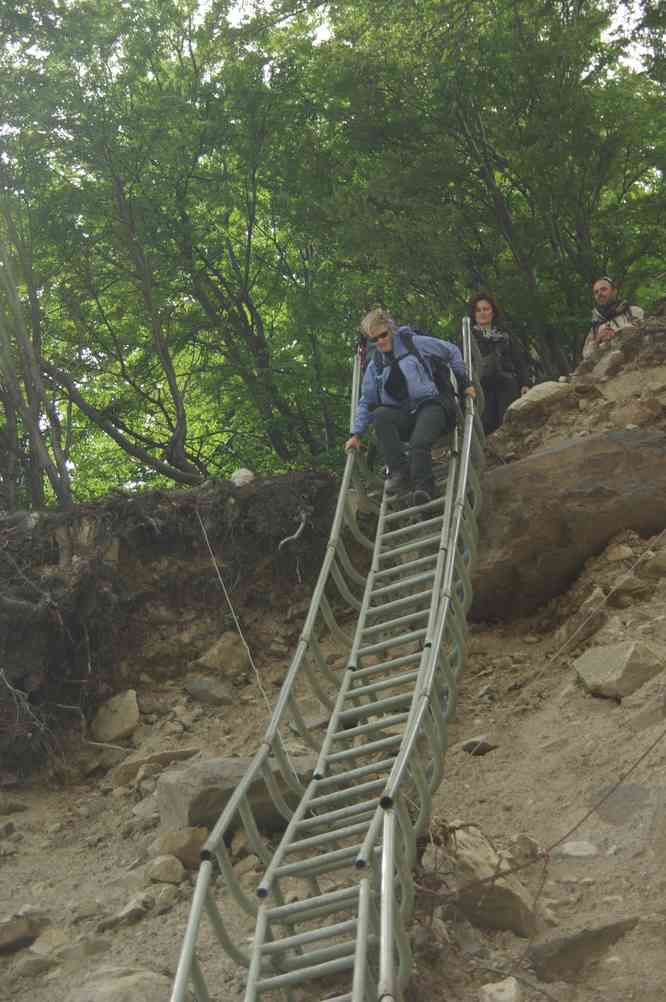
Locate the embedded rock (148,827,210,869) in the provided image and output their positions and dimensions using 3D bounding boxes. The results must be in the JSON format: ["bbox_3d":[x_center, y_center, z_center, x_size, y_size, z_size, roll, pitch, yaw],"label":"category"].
[{"bbox_3d":[-0.670,1.503,11.700,0.270,0.180,0.220,0,-18,0],"label":"embedded rock"}]

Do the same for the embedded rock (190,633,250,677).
[{"bbox_3d":[-0.601,0.820,14.400,0.310,0.220,0.250,0,-18,0],"label":"embedded rock"}]

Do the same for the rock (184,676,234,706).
[{"bbox_3d":[-0.646,0.996,14.100,0.260,0.150,0.220,0,-18,0],"label":"rock"}]

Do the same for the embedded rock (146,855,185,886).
[{"bbox_3d":[-0.718,1.571,11.500,0.170,0.120,0.150,0,-18,0],"label":"embedded rock"}]

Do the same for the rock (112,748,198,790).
[{"bbox_3d":[-0.854,1.279,12.900,0.410,0.170,0.260,0,-18,0],"label":"rock"}]

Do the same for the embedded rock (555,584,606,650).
[{"bbox_3d":[1.321,0.622,14.400,0.280,0.310,0.270,0,-18,0],"label":"embedded rock"}]

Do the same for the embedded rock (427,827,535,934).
[{"bbox_3d":[0.626,1.590,11.300,0.450,0.420,0.380,0,-18,0],"label":"embedded rock"}]

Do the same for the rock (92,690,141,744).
[{"bbox_3d":[-1.097,1.087,13.600,0.250,0.250,0.200,0,-18,0],"label":"rock"}]

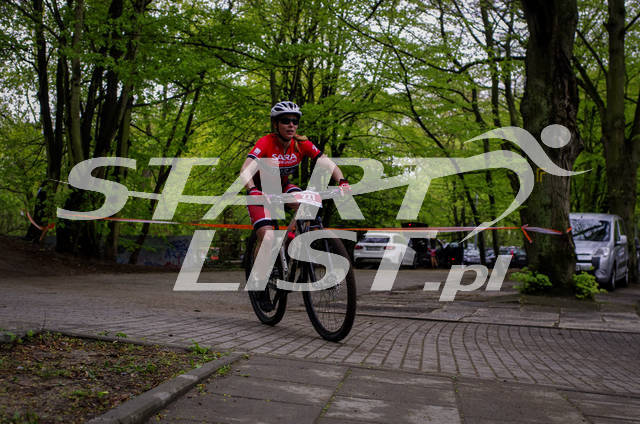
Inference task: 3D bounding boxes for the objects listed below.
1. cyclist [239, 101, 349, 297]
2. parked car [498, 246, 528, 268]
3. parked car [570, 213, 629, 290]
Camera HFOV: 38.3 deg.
[{"bbox_3d":[-0.253,-0.023,6.468,0.730,1.470,0.930,-5,1,-25],"label":"cyclist"},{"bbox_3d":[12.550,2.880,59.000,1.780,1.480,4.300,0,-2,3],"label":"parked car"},{"bbox_3d":[6.480,0.930,22.650,1.820,1.800,4.380,-1,-2,25],"label":"parked car"}]

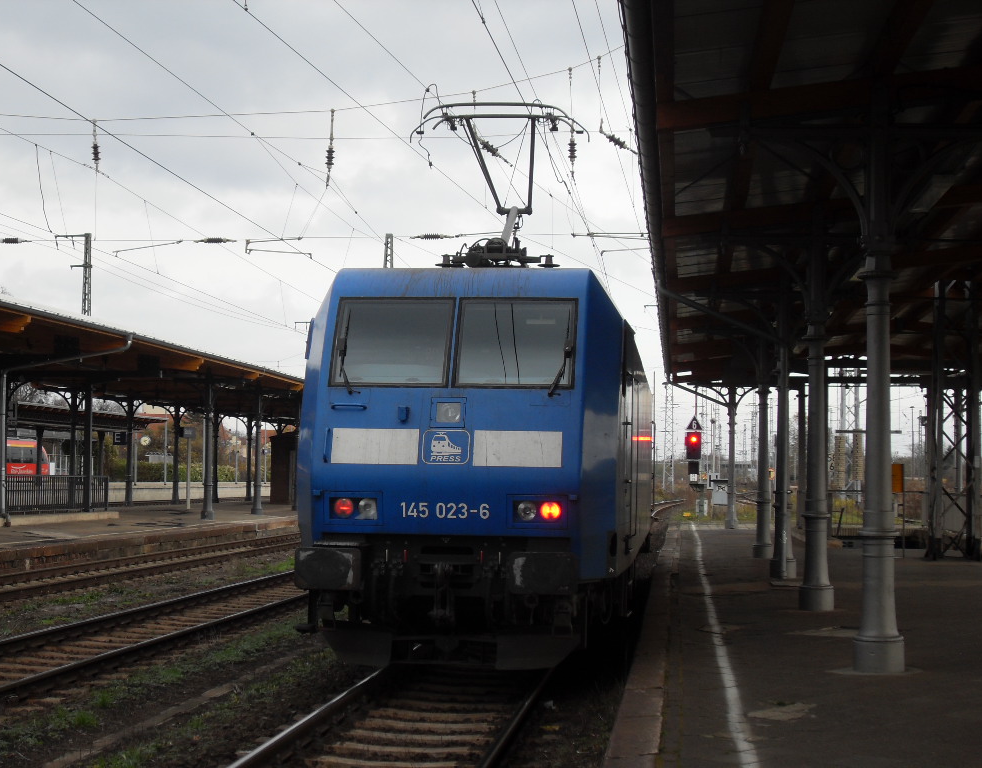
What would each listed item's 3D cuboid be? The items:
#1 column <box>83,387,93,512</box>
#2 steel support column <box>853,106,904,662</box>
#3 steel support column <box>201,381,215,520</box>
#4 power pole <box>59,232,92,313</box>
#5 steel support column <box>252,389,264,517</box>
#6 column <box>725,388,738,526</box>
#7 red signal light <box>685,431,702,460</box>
[{"bbox_3d":[-11.139,1.745,48.393,0.240,3.600,0.240,0,-3,6],"label":"column"},{"bbox_3d":[3.063,-0.064,13.769,0.400,4.600,0.400,0,-3,6],"label":"steel support column"},{"bbox_3d":[-8.774,1.938,54.417,0.400,4.500,0.400,0,-3,6],"label":"steel support column"},{"bbox_3d":[-20.974,-0.748,87.644,1.700,13.700,0.600,0,-3,6],"label":"power pole"},{"bbox_3d":[-8.117,2.285,60.917,0.390,4.500,0.390,0,-3,6],"label":"steel support column"},{"bbox_3d":[7.110,2.022,51.516,0.380,4.450,0.380,0,-3,6],"label":"column"},{"bbox_3d":[8.491,2.585,73.000,0.640,1.200,0.400,0,-3,6],"label":"red signal light"}]

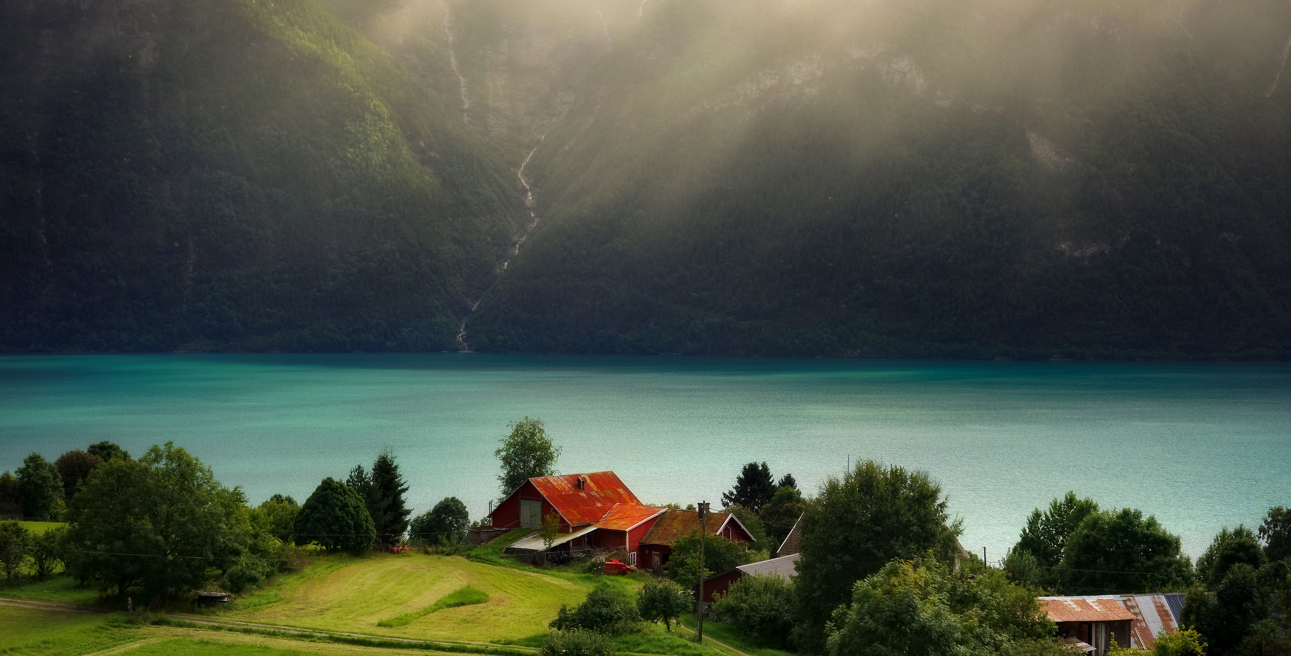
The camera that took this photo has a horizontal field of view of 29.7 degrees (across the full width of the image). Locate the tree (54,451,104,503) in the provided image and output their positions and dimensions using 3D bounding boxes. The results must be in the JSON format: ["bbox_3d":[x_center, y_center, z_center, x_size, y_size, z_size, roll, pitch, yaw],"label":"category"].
[{"bbox_3d":[-63.117,17.615,272.000,5.963,7.766,5.963,0,2,0],"label":"tree"}]

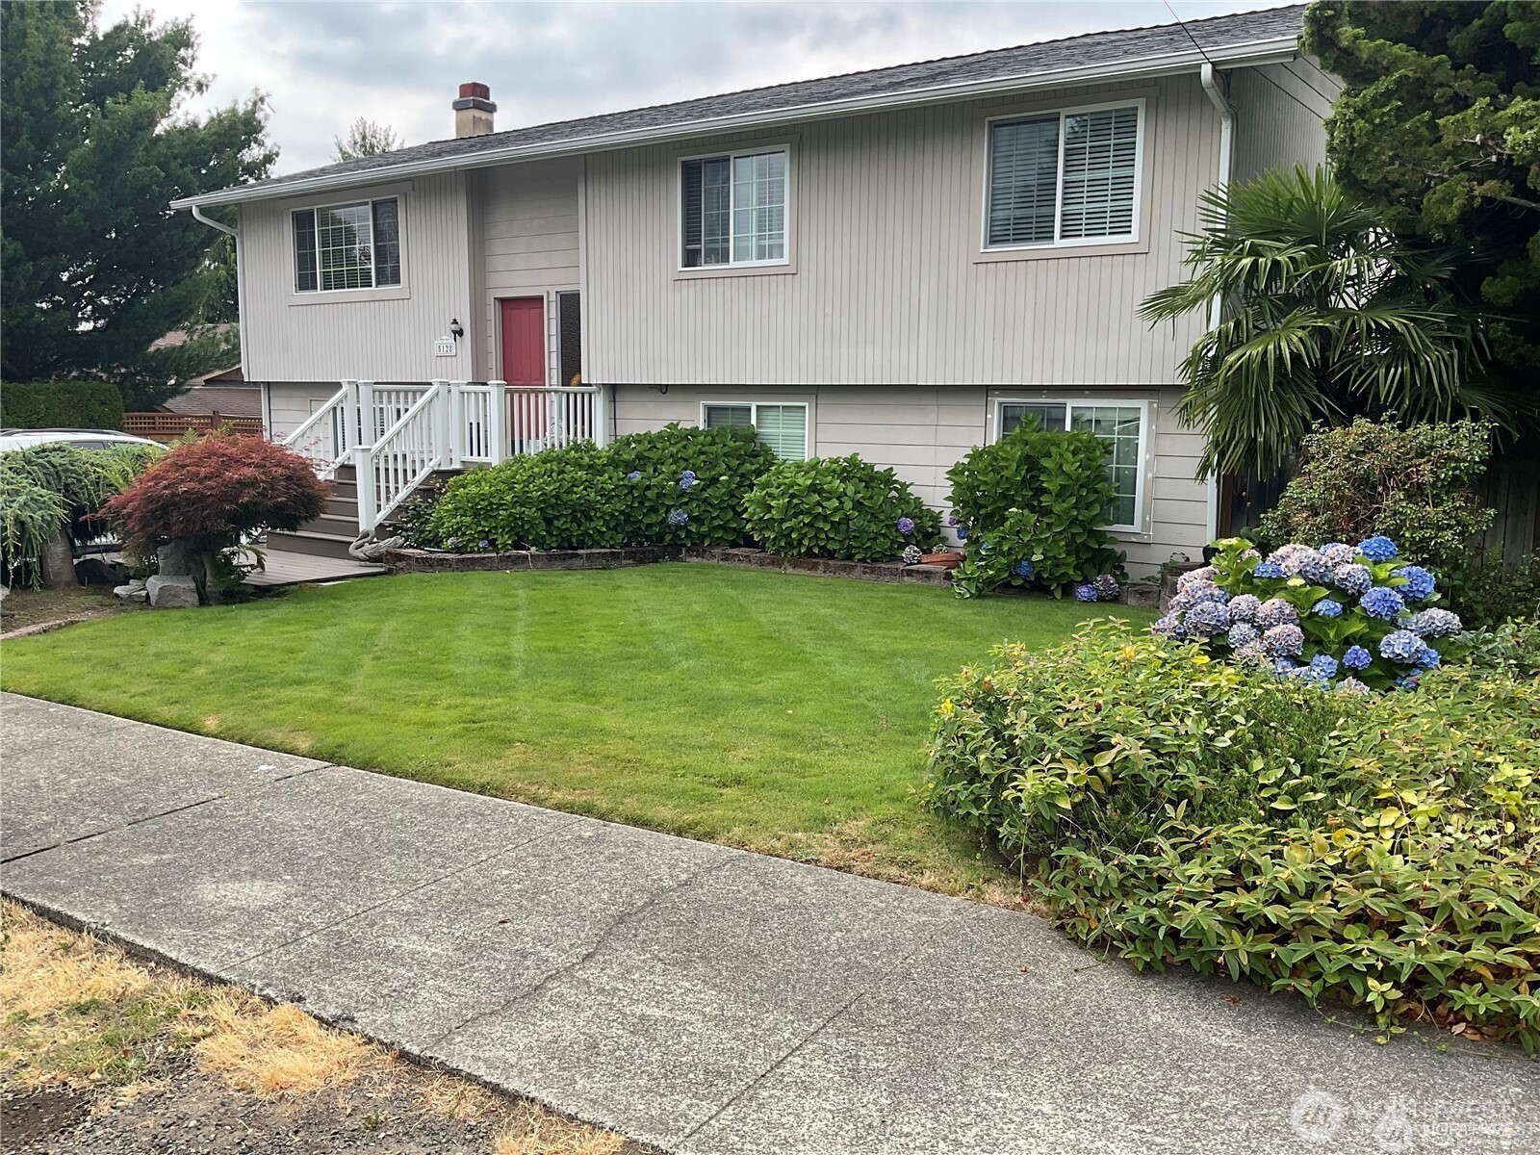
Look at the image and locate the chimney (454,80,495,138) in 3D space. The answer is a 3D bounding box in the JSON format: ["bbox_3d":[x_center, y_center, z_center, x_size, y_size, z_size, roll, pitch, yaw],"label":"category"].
[{"bbox_3d":[-5.234,-8.162,22.885,0.540,1.050,0.540,6,10,36],"label":"chimney"}]

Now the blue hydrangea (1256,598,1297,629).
[{"bbox_3d":[2.164,0.156,5.500,0.175,0.140,0.175,4,9,22],"label":"blue hydrangea"}]

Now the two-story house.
[{"bbox_3d":[0.293,-4.024,18.220,15.700,6.250,9.600,6,10,35],"label":"two-story house"}]

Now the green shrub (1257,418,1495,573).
[{"bbox_3d":[3.847,-0.178,8.246,1.500,1.500,1.250,4,9,25],"label":"green shrub"}]

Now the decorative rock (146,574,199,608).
[{"bbox_3d":[-5.084,0.110,10.966,0.380,0.250,0.320,-6,11,-37],"label":"decorative rock"}]

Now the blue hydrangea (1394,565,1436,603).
[{"bbox_3d":[2.824,0.026,5.650,0.185,0.160,0.185,4,10,27],"label":"blue hydrangea"}]

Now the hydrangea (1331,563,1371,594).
[{"bbox_3d":[2.708,0.006,6.000,0.180,0.145,0.175,4,9,24],"label":"hydrangea"}]

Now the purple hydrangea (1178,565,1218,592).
[{"bbox_3d":[1.940,0.022,5.850,0.180,0.145,0.180,3,9,18],"label":"purple hydrangea"}]

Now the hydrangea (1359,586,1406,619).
[{"bbox_3d":[2.613,0.110,5.500,0.190,0.145,0.190,4,10,25],"label":"hydrangea"}]

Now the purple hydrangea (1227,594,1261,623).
[{"bbox_3d":[2.171,0.143,5.900,0.160,0.140,0.155,4,8,20],"label":"purple hydrangea"}]

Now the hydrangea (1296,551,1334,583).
[{"bbox_3d":[2.426,-0.048,5.750,0.170,0.145,0.170,4,9,23],"label":"hydrangea"}]

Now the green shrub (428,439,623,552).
[{"bbox_3d":[-2.536,-0.897,13.493,2.000,1.100,1.500,-1,8,-11],"label":"green shrub"}]

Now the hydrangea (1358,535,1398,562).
[{"bbox_3d":[2.923,-0.139,6.200,0.190,0.140,0.185,4,9,25],"label":"hydrangea"}]

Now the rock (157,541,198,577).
[{"bbox_3d":[-5.144,-0.157,11.200,0.360,0.360,0.320,-3,9,-25],"label":"rock"}]

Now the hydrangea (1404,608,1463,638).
[{"bbox_3d":[3.037,0.209,5.900,0.250,0.145,0.200,5,9,27],"label":"hydrangea"}]

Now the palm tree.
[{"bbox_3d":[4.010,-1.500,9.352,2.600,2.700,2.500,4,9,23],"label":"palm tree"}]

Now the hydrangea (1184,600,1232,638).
[{"bbox_3d":[1.881,0.181,5.550,0.200,0.155,0.200,3,9,19],"label":"hydrangea"}]

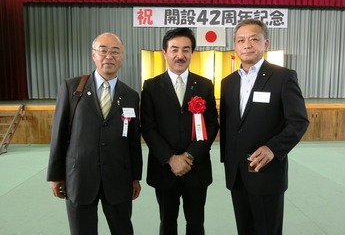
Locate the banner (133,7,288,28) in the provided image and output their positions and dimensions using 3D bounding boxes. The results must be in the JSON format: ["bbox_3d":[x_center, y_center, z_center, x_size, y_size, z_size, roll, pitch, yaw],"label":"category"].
[{"bbox_3d":[1.536,-3.968,9.897,6.160,0.749,0.040,0,6,-2],"label":"banner"}]

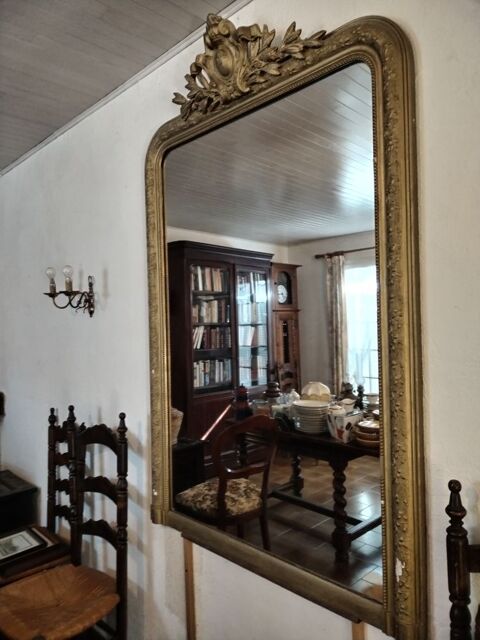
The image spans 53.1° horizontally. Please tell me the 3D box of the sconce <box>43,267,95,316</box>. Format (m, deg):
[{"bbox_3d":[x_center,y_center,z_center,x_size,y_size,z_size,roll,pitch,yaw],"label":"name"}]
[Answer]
[{"bbox_3d":[-0.767,-0.127,2.197,0.184,0.231,0.252,-1,-1,-44],"label":"sconce"}]

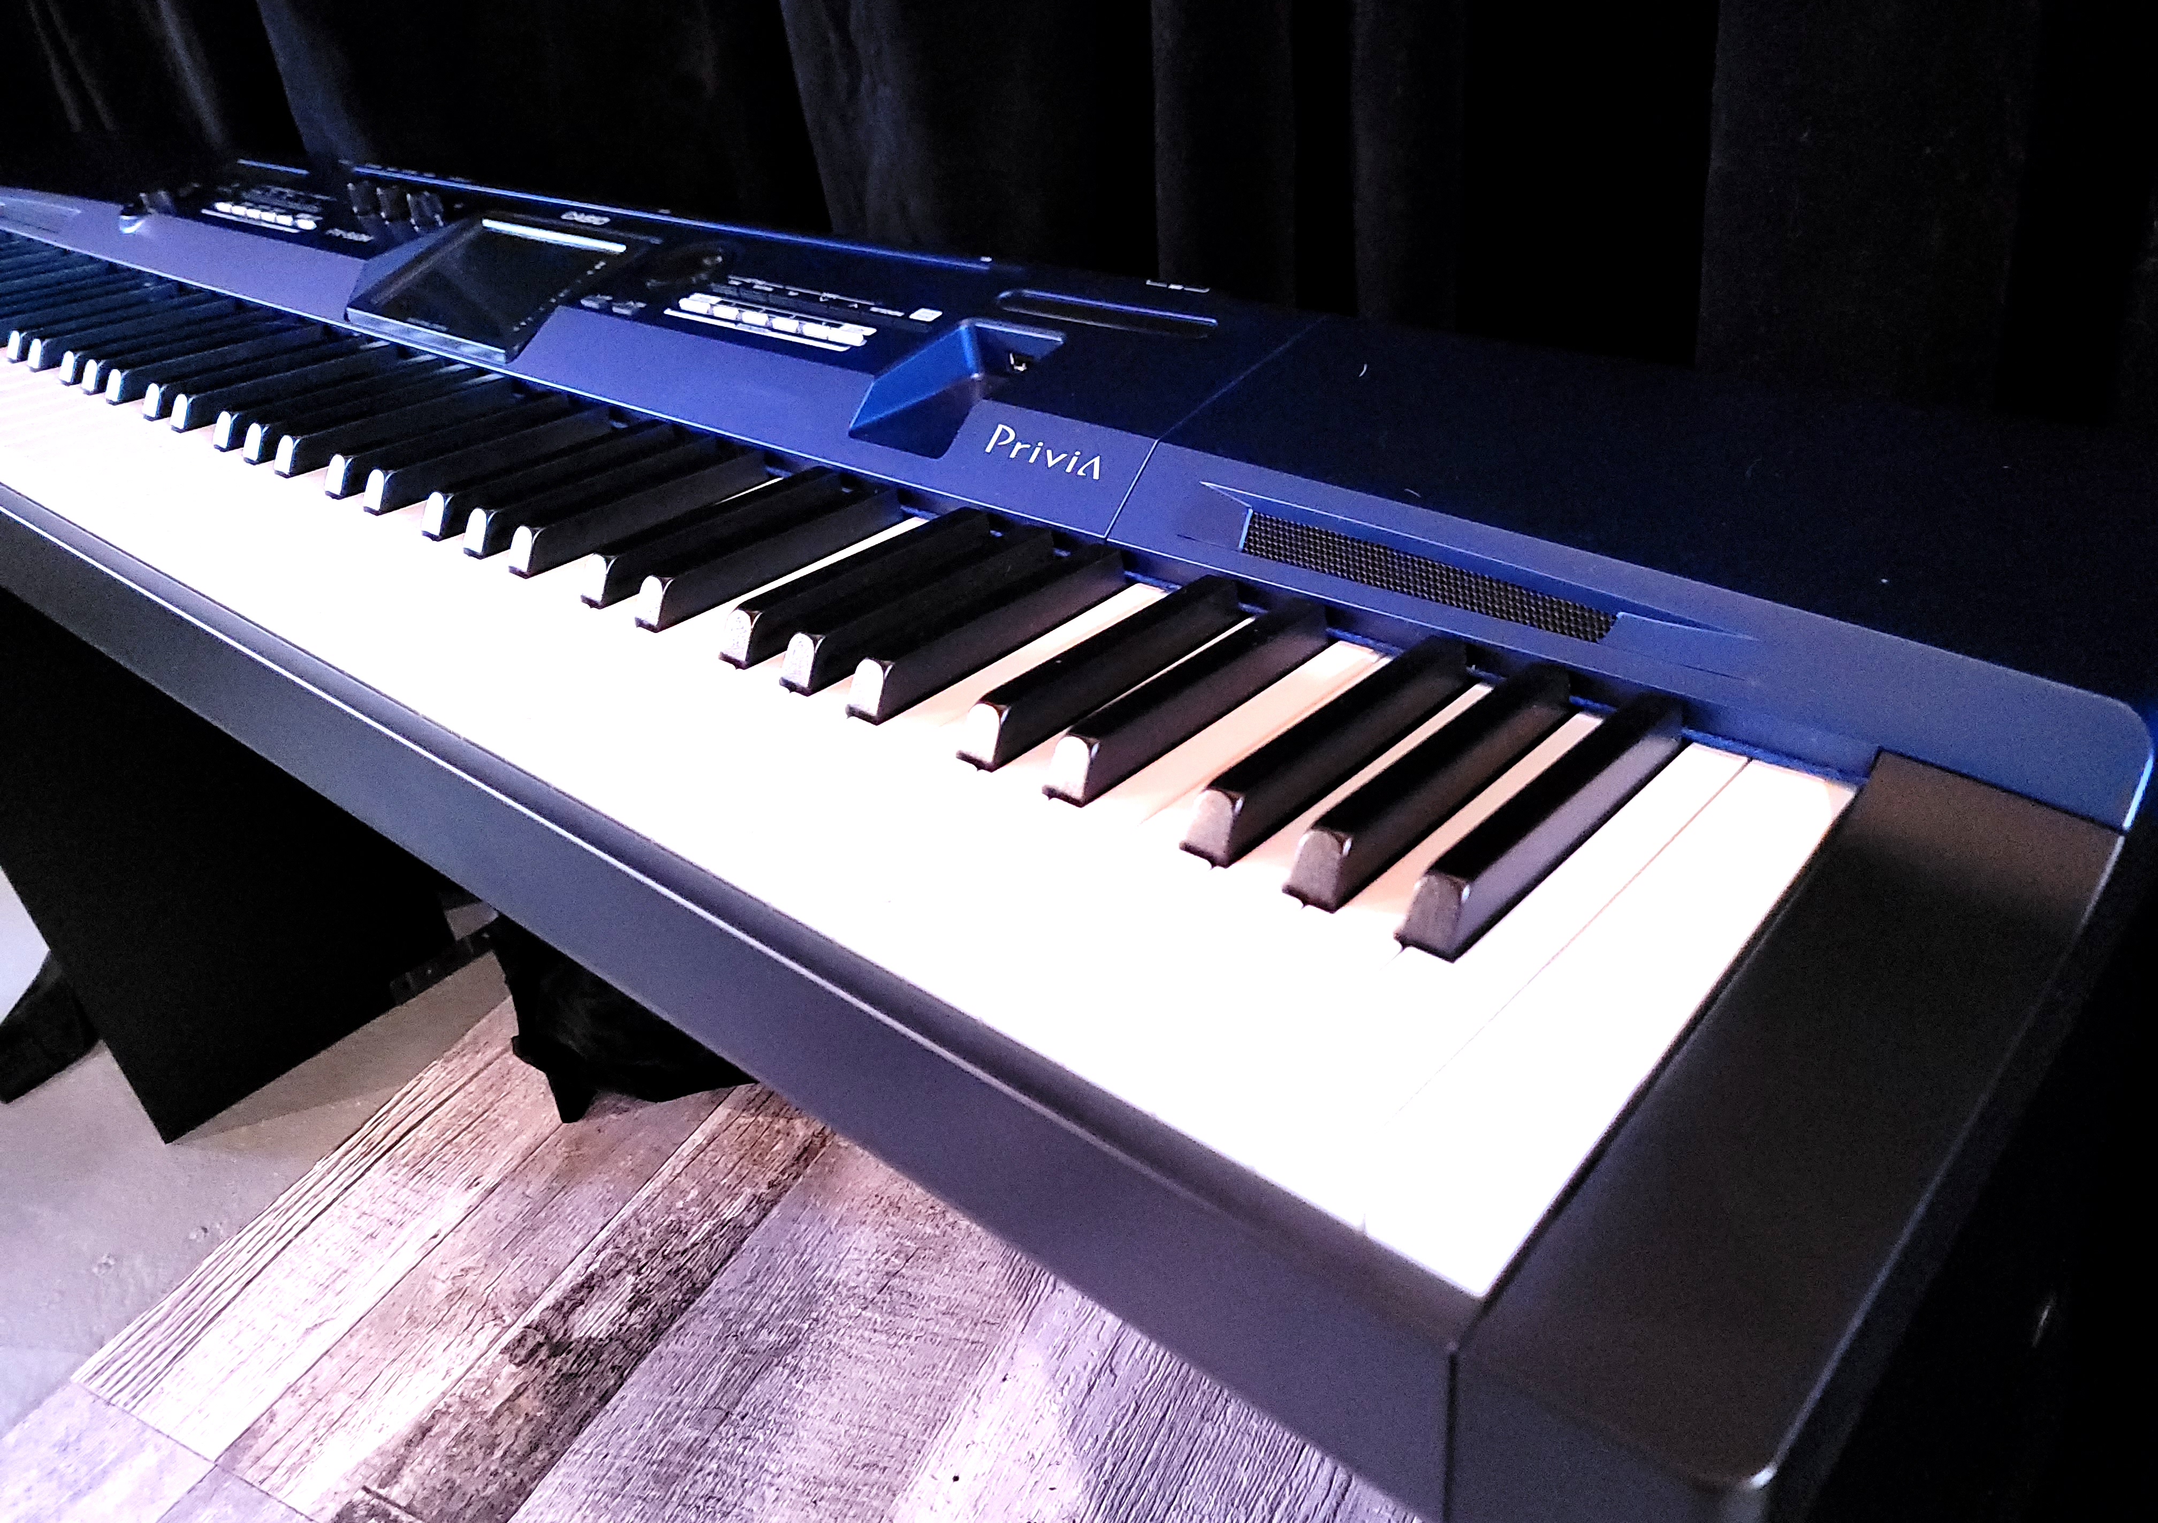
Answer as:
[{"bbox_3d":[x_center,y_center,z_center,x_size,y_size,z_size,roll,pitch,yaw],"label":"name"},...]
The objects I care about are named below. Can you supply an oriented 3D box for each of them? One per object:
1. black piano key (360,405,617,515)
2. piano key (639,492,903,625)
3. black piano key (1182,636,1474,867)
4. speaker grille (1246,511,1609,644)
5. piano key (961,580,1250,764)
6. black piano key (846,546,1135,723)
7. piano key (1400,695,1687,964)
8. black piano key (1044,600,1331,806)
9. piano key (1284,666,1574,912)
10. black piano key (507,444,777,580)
[{"bbox_3d":[-0.215,-0.113,0.596,0.011,0.011,0.099,22,39,37],"label":"black piano key"},{"bbox_3d":[-0.093,-0.065,0.497,0.011,0.011,0.099,22,39,37],"label":"piano key"},{"bbox_3d":[0.059,-0.005,0.373,0.011,0.011,0.099,22,39,37],"label":"black piano key"},{"bbox_3d":[0.085,-0.047,0.410,0.106,0.005,0.012,22,80,37],"label":"speaker grille"},{"bbox_3d":[0.008,-0.025,0.415,0.011,0.011,0.099,22,39,37],"label":"piano key"},{"bbox_3d":[-0.022,-0.037,0.440,0.011,0.011,0.099,22,39,37],"label":"black piano key"},{"bbox_3d":[0.100,0.011,0.340,0.011,0.011,0.099,22,39,37],"label":"piano key"},{"bbox_3d":[0.029,-0.017,0.398,0.011,0.011,0.099,22,39,37],"label":"black piano key"},{"bbox_3d":[0.079,0.003,0.357,0.011,0.011,0.099,22,39,37],"label":"piano key"},{"bbox_3d":[-0.145,-0.085,0.539,0.011,0.011,0.099,22,39,37],"label":"black piano key"}]

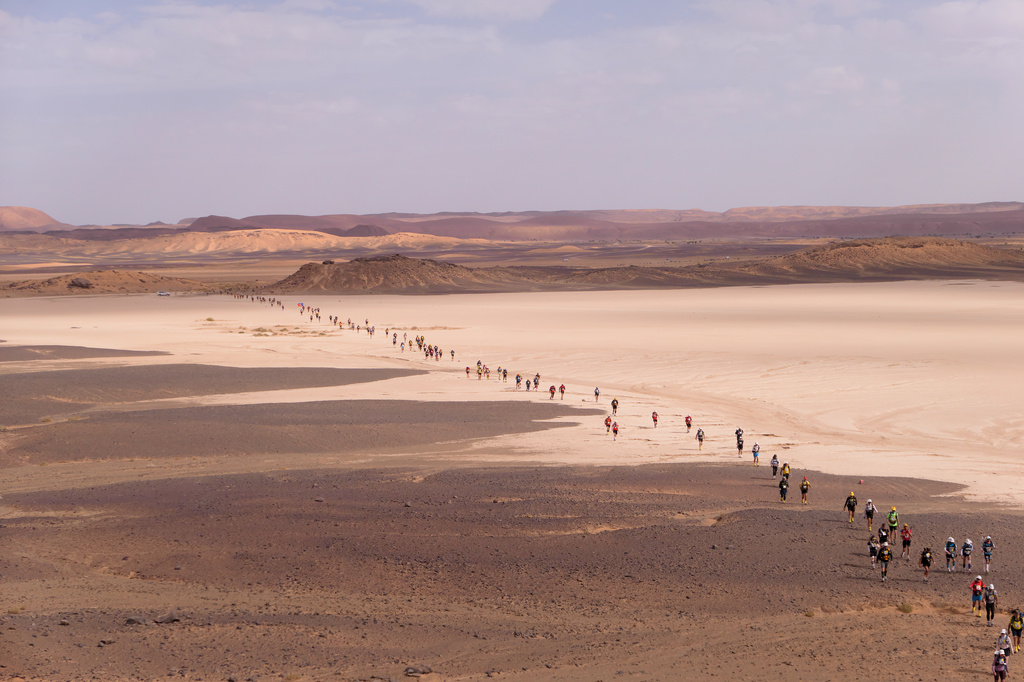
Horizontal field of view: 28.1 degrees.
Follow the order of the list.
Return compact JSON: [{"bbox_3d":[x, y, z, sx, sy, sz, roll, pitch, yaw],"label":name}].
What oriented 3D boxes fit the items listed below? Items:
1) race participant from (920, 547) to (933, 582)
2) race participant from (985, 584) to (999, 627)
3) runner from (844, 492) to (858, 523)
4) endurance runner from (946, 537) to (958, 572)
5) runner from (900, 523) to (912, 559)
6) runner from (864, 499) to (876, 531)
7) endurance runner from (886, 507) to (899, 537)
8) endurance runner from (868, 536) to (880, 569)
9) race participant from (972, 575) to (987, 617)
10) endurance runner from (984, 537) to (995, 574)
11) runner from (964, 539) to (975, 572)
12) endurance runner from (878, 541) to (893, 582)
[{"bbox_3d":[20.030,10.826,98.653,0.710,1.680,0.500,-1,3,-10],"label":"race participant"},{"bbox_3d":[19.999,11.050,85.455,0.610,1.730,0.500,-1,3,-14],"label":"race participant"},{"bbox_3d":[19.611,9.635,118.443,0.710,1.740,0.500,0,3,-3],"label":"runner"},{"bbox_3d":[21.540,10.512,100.427,0.640,1.720,0.500,0,3,-3],"label":"endurance runner"},{"bbox_3d":[19.545,9.991,101.363,0.620,1.800,0.500,0,3,-3],"label":"runner"},{"bbox_3d":[19.976,9.720,113.827,0.730,1.760,0.500,0,3,-3],"label":"runner"},{"bbox_3d":[19.362,9.366,103.779,0.660,1.890,0.500,0,3,-3],"label":"endurance runner"},{"bbox_3d":[18.319,10.692,103.481,0.630,1.670,0.500,-1,3,-10],"label":"endurance runner"},{"bbox_3d":[19.875,10.901,87.292,0.680,1.740,0.500,0,3,-3],"label":"race participant"},{"bbox_3d":[22.781,10.242,97.793,0.680,1.780,0.500,0,3,-3],"label":"endurance runner"},{"bbox_3d":[22.401,10.610,100.680,0.620,1.700,0.500,0,3,-3],"label":"runner"},{"bbox_3d":[17.319,10.275,95.086,0.720,1.790,0.500,0,3,-3],"label":"endurance runner"}]

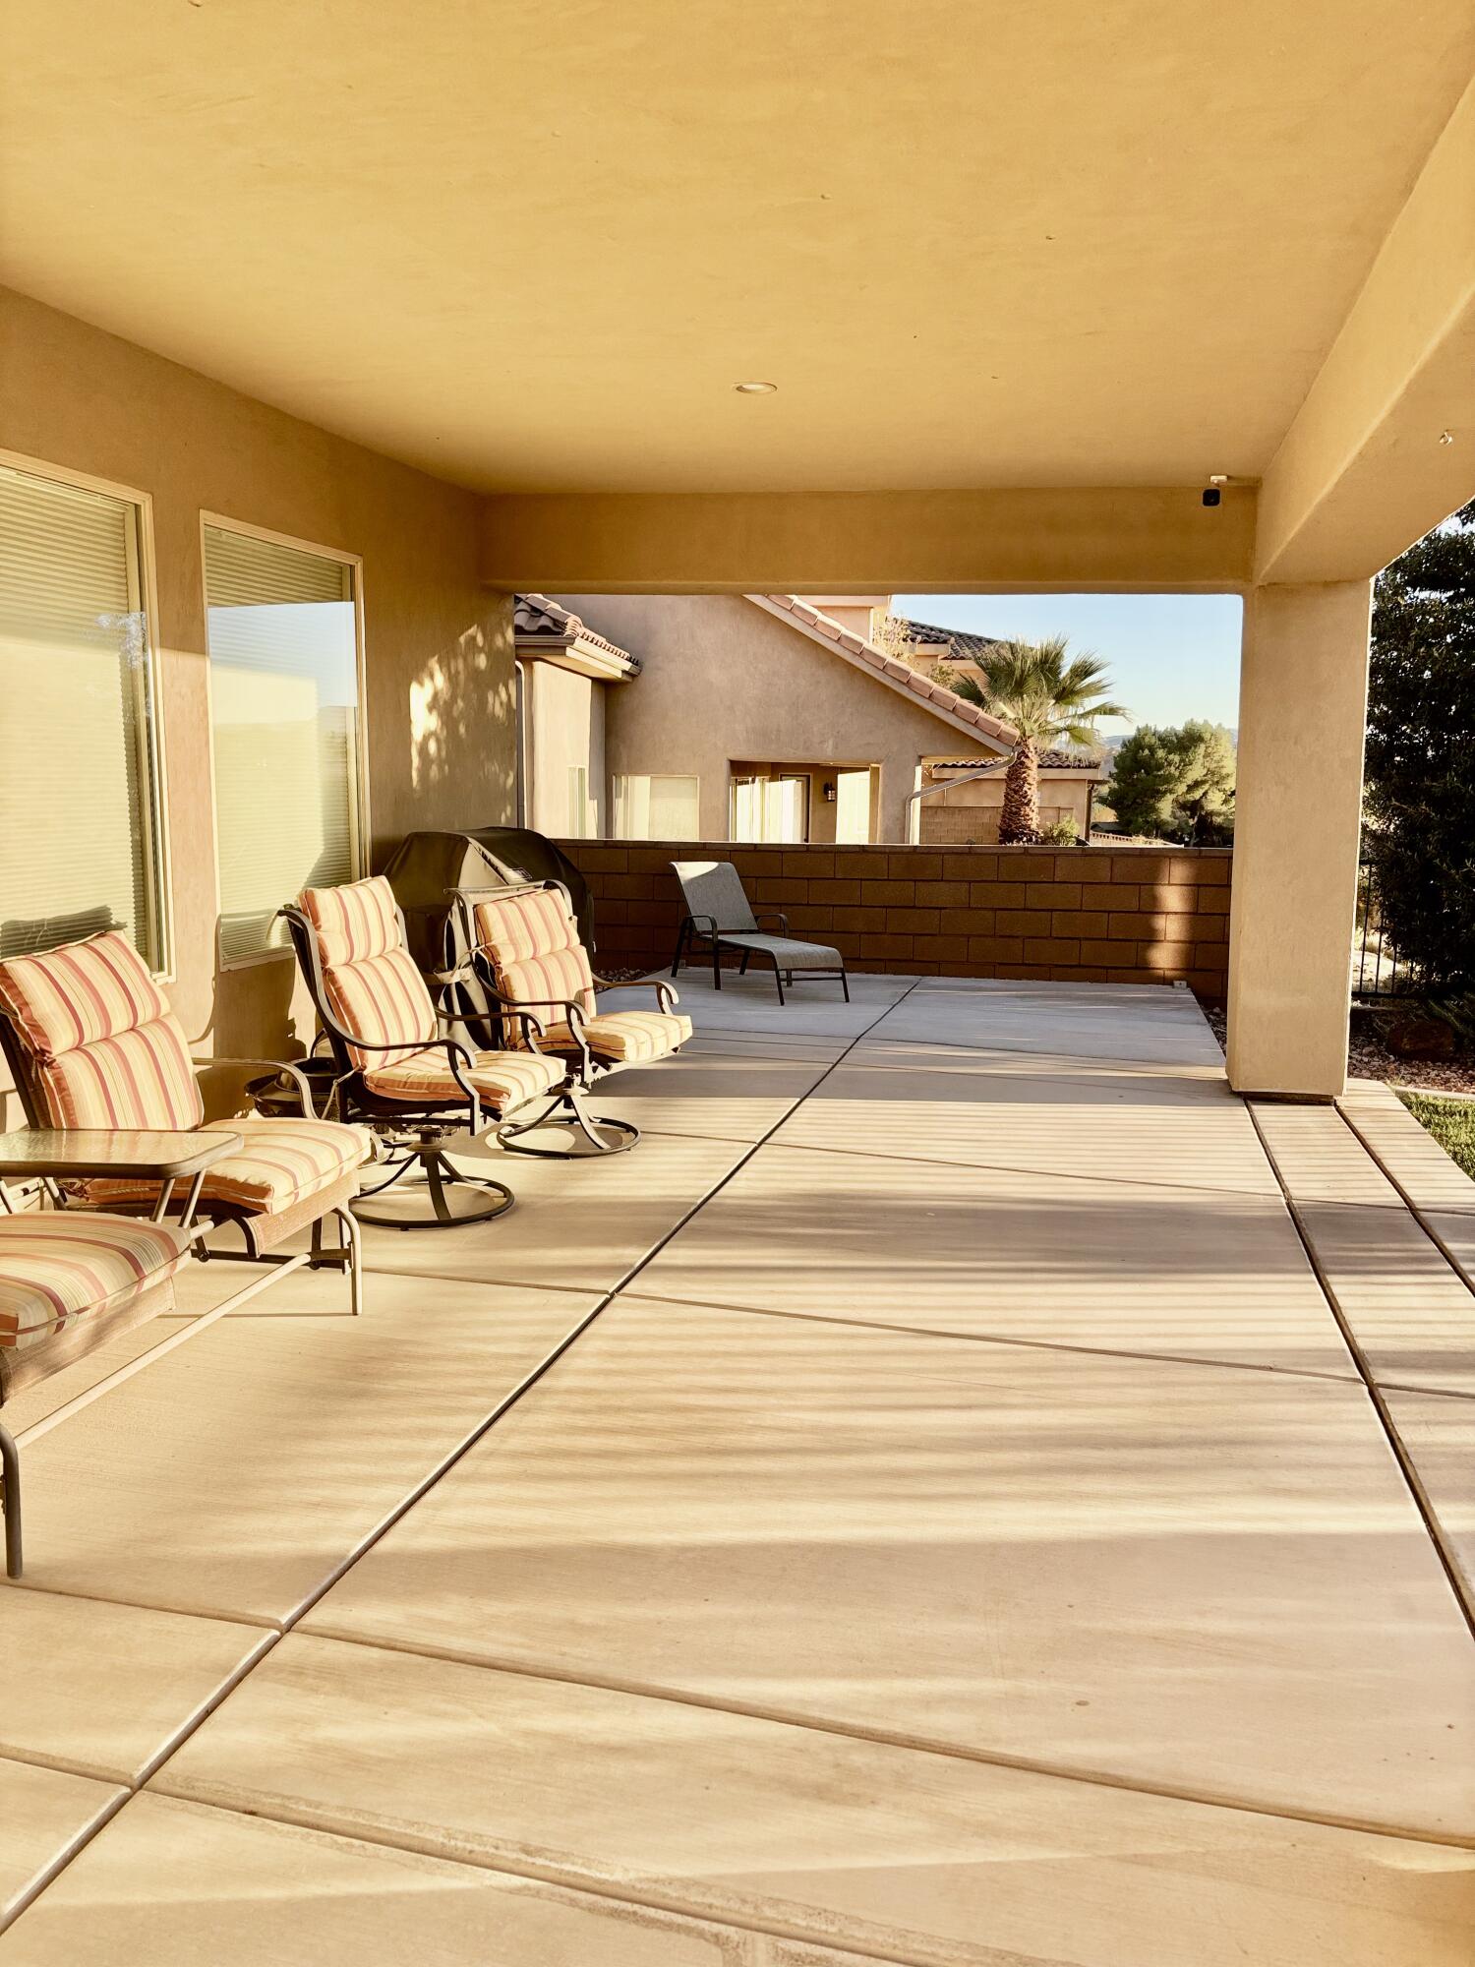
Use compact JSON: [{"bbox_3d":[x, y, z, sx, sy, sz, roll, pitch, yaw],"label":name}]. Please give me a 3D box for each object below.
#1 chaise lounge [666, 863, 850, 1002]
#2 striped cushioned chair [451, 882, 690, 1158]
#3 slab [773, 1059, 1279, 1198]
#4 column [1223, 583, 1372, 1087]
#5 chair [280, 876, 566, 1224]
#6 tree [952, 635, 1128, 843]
[{"bbox_3d":[0.106,-0.384,10.026,0.650,0.840,1.550,-4,9,-29],"label":"chaise lounge"},{"bbox_3d":[-0.661,0.126,5.853,0.790,1.000,0.660,4,8,26],"label":"striped cushioned chair"},{"bbox_3d":[1.262,0.650,6.497,2.000,0.100,1.700,4,9,14],"label":"slab"},{"bbox_3d":[2.693,-0.650,7.064,0.510,2.400,0.490,3,8,14],"label":"column"},{"bbox_3d":[-1.027,0.223,4.909,0.790,1.060,0.660,3,8,14],"label":"chair"},{"bbox_3d":[5.416,-4.011,26.500,3.200,4.400,3.100,3,8,14],"label":"tree"}]

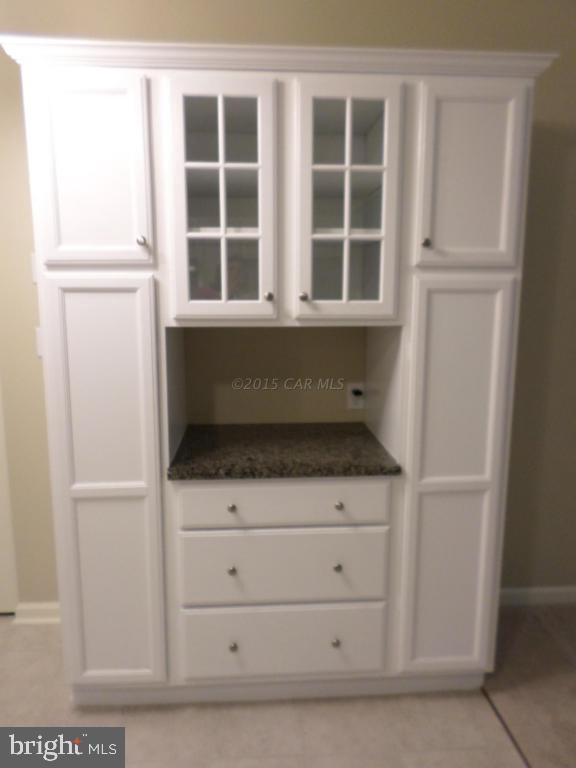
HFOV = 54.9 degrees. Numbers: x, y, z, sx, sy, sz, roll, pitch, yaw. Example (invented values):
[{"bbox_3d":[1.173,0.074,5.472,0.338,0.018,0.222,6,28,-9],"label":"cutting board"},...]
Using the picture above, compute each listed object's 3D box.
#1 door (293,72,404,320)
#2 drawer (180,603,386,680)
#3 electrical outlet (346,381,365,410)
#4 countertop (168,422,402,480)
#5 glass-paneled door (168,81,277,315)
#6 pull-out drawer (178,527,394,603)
[{"bbox_3d":[0.186,-0.557,1.718,0.319,0.707,0.030,0,9,-3],"label":"door"},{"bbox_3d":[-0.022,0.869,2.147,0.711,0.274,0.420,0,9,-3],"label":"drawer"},{"bbox_3d":[0.300,0.056,2.427,0.072,0.116,0.012,0,9,-3],"label":"electrical outlet"},{"bbox_3d":[-0.029,0.245,2.135,0.778,0.038,0.609,0,9,-3],"label":"countertop"},{"bbox_3d":[-0.192,-0.554,1.696,0.314,0.707,0.030,0,9,-3],"label":"glass-paneled door"},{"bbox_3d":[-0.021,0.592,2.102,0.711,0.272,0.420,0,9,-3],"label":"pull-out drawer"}]

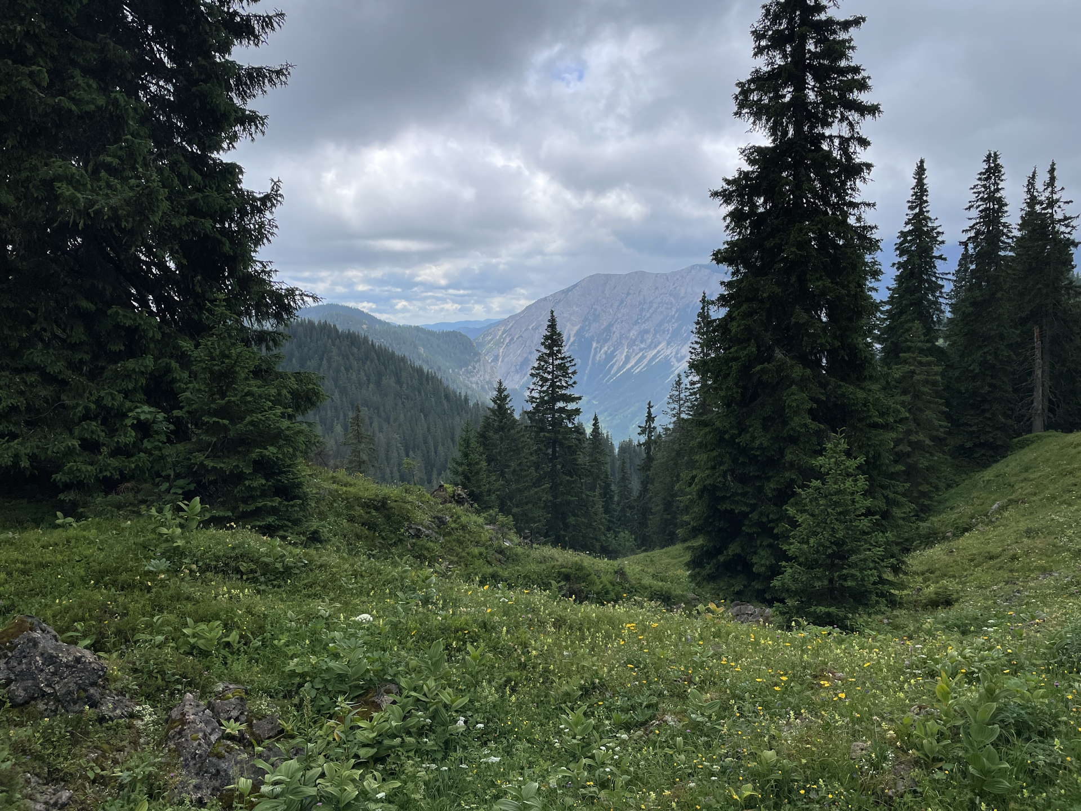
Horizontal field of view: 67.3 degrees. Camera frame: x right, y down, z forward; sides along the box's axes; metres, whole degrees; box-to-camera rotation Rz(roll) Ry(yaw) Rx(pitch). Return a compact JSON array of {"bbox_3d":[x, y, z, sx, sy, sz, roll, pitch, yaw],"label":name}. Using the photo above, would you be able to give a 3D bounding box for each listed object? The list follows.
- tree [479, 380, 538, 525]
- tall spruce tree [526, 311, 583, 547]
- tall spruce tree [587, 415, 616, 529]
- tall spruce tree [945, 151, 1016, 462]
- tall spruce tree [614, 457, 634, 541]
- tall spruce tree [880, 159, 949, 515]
[{"bbox_3d":[-1.990,3.020,46.000,3.540,8.950,3.540,0,3,0],"label":"tree"},{"bbox_3d":[0.770,1.680,45.000,3.460,13.720,3.460,0,3,0],"label":"tall spruce tree"},{"bbox_3d":[4.130,5.180,58.000,2.410,9.120,2.410,0,3,0],"label":"tall spruce tree"},{"bbox_3d":[19.680,-4.170,36.000,3.440,13.930,3.440,0,3,0],"label":"tall spruce tree"},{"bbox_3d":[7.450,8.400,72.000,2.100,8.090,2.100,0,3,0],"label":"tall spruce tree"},{"bbox_3d":[15.760,-2.710,34.000,3.250,14.950,3.250,0,3,0],"label":"tall spruce tree"}]

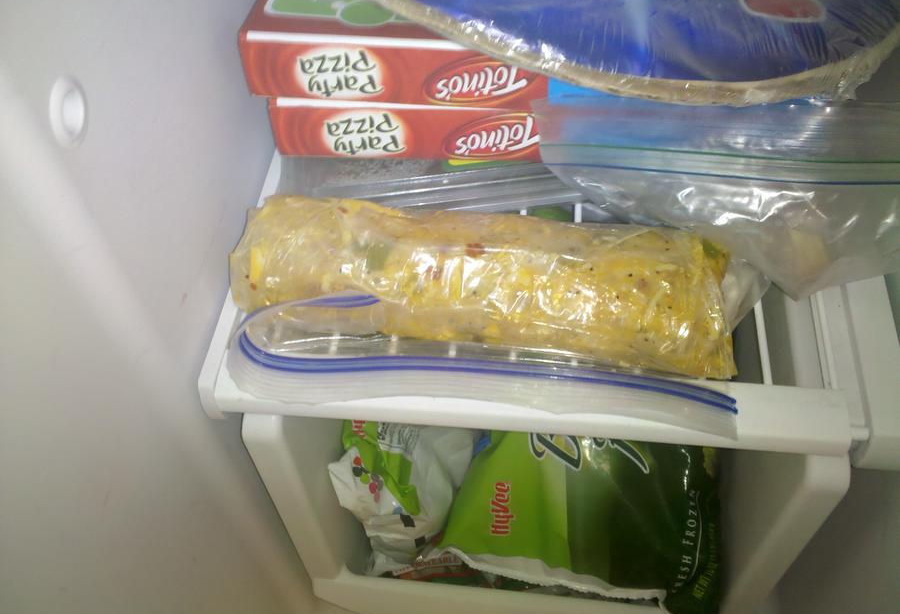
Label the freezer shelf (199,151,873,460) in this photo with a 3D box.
[{"bbox_3d":[0.055,-0.106,0.515,0.335,0.030,0.400,3,57,8],"label":"freezer shelf"}]

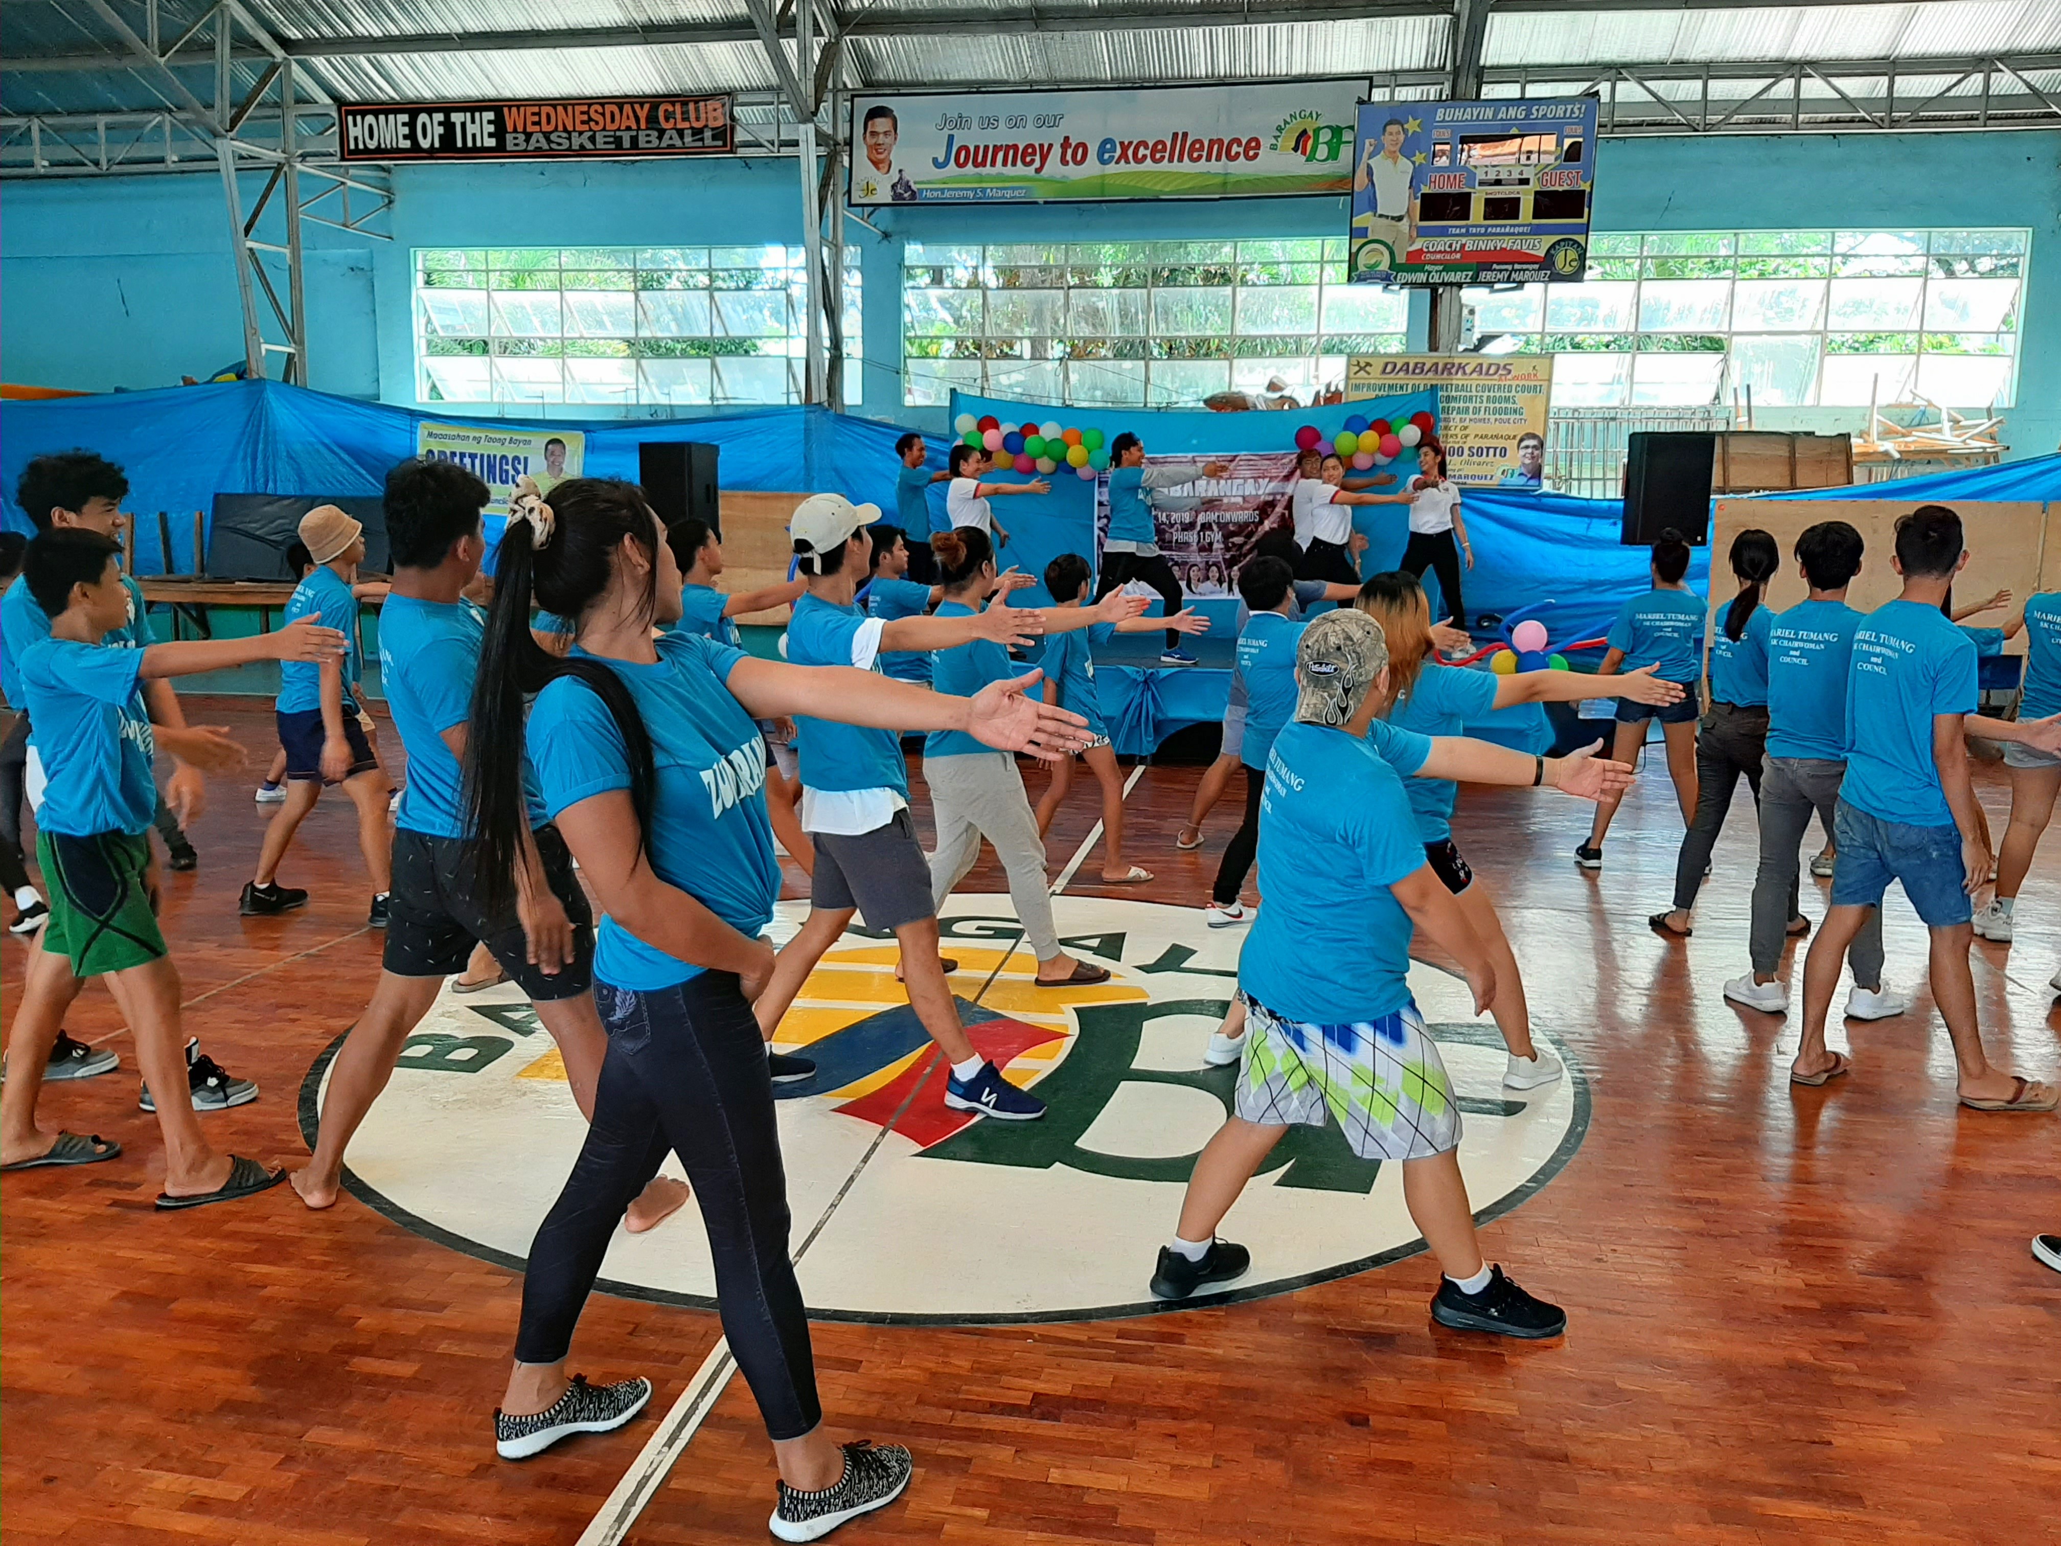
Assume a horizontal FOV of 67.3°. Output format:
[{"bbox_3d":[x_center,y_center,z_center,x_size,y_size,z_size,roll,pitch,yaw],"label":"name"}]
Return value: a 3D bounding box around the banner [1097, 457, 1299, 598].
[{"bbox_3d":[1.337,-1.939,12.304,1.590,1.120,0.040,2,9,10],"label":"banner"}]

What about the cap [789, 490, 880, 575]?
[{"bbox_3d":[-0.502,-0.615,3.939,0.240,0.165,0.170,-20,17,-24],"label":"cap"}]

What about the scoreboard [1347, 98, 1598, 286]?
[{"bbox_3d":[3.371,-4.419,11.785,1.780,1.330,0.180,2,9,9],"label":"scoreboard"}]

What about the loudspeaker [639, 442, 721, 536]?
[{"bbox_3d":[-2.367,-1.892,10.485,0.410,0.690,0.380,3,9,17],"label":"loudspeaker"}]

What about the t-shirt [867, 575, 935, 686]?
[{"bbox_3d":[-0.618,-0.685,7.382,0.310,0.540,0.430,-1,9,-10],"label":"t-shirt"}]

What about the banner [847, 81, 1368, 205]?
[{"bbox_3d":[0.659,-5.775,14.211,4.790,0.980,0.060,2,9,10],"label":"banner"}]

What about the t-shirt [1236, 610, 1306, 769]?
[{"bbox_3d":[1.035,-0.320,5.967,0.320,0.600,0.430,-2,9,-20],"label":"t-shirt"}]

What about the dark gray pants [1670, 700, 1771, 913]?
[{"bbox_3d":[2.710,0.133,5.928,0.450,0.820,0.380,8,11,39],"label":"dark gray pants"}]

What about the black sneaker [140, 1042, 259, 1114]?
[{"bbox_3d":[-2.132,0.769,3.966,0.275,0.160,0.105,-1,9,-14],"label":"black sneaker"}]

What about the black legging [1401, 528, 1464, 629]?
[{"bbox_3d":[2.765,-1.282,10.874,0.580,0.820,0.300,2,9,10],"label":"black legging"}]

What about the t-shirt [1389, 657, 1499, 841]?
[{"bbox_3d":[1.089,-0.059,4.229,0.350,0.510,0.410,-3,9,-25],"label":"t-shirt"}]

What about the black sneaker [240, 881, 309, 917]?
[{"bbox_3d":[-2.999,0.480,6.144,0.275,0.115,0.100,-5,10,-32],"label":"black sneaker"}]

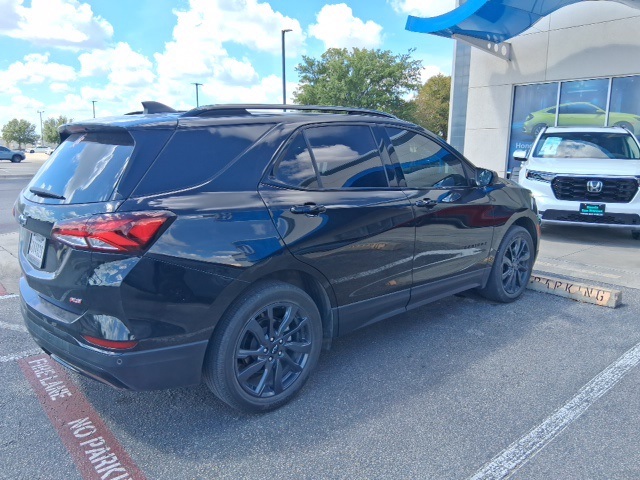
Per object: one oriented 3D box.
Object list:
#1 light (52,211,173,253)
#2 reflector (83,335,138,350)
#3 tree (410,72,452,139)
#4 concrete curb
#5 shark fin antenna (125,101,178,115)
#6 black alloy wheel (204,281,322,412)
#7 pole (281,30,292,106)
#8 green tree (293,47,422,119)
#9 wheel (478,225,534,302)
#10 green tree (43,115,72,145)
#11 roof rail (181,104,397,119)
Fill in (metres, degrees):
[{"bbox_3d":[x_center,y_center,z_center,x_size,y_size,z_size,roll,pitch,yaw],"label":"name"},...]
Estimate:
[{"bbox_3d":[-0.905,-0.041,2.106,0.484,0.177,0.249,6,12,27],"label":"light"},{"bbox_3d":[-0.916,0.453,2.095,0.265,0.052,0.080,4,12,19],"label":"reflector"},{"bbox_3d":[8.415,-8.631,35.027,4.506,6.398,4.280,3,11,13],"label":"tree"},{"bbox_3d":[2.080,0.406,4.960,0.180,0.130,1.770,-10,15,-41],"label":"concrete curb"},{"bbox_3d":[-0.947,-0.777,2.850,0.230,0.075,0.070,-10,15,-41],"label":"shark fin antenna"},{"bbox_3d":[-0.309,0.557,2.617,0.715,0.715,0.235,-10,15,-41],"label":"black alloy wheel"},{"bbox_3d":[-1.896,-8.332,28.879,0.650,8.095,0.250,-1,11,-4],"label":"pole"},{"bbox_3d":[2.376,-8.400,30.875,8.236,7.493,7.825,1,11,4],"label":"green tree"},{"bbox_3d":[1.707,0.213,4.417,0.715,0.715,0.235,-10,15,-41],"label":"wheel"},{"bbox_3d":[-37.389,-15.098,69.110,4.184,5.731,3.975,-6,12,-27],"label":"green tree"},{"bbox_3d":[-0.072,-0.755,2.873,1.650,0.090,0.065,-11,16,-41],"label":"roof rail"}]

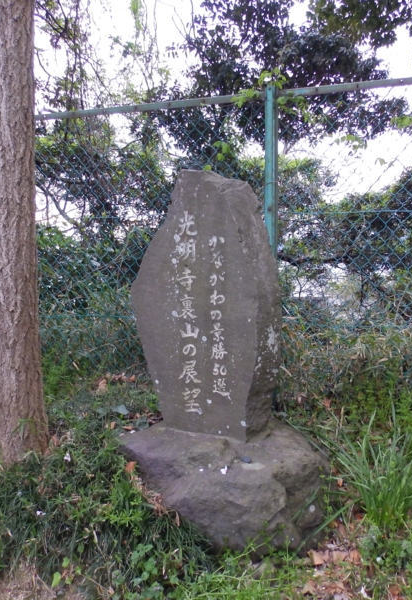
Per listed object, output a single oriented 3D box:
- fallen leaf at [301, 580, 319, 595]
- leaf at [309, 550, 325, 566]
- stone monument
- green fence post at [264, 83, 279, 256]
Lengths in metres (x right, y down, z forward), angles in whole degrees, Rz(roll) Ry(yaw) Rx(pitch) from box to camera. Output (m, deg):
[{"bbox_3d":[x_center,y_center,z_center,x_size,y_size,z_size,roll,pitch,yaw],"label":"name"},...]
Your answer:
[{"bbox_3d":[0.349,0.965,1.713,0.048,0.020,0.050,6,19,17],"label":"fallen leaf"},{"bbox_3d":[0.399,0.928,1.835,0.040,0.018,0.060,6,19,17],"label":"leaf"},{"bbox_3d":[0.094,0.168,2.192,0.820,1.440,0.700,2,4,27],"label":"stone monument"},{"bbox_3d":[0.343,-0.245,2.709,0.062,1.760,0.055,1,4,17],"label":"green fence post"}]

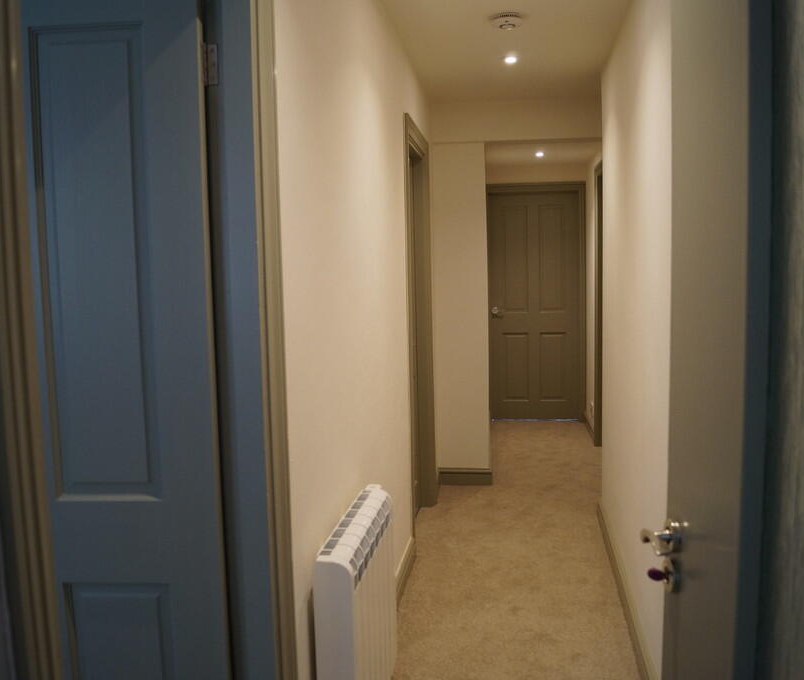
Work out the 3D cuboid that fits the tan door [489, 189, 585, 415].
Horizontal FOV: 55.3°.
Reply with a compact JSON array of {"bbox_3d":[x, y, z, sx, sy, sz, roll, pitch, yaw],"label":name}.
[{"bbox_3d":[1.140,-0.310,6.585,0.890,2.050,0.120,0,6,9],"label":"tan door"}]

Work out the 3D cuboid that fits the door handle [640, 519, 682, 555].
[{"bbox_3d":[0.387,0.302,1.138,0.058,0.054,0.095,0,6,9],"label":"door handle"}]

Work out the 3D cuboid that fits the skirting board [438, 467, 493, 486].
[{"bbox_3d":[0.396,0.852,4.768,0.335,0.120,0.020,0,6,9],"label":"skirting board"}]

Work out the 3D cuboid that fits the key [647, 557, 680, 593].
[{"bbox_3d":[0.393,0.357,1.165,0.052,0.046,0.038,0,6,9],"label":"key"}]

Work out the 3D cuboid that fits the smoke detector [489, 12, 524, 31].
[{"bbox_3d":[0.417,-1.259,3.027,0.122,0.042,0.122,0,6,9],"label":"smoke detector"}]

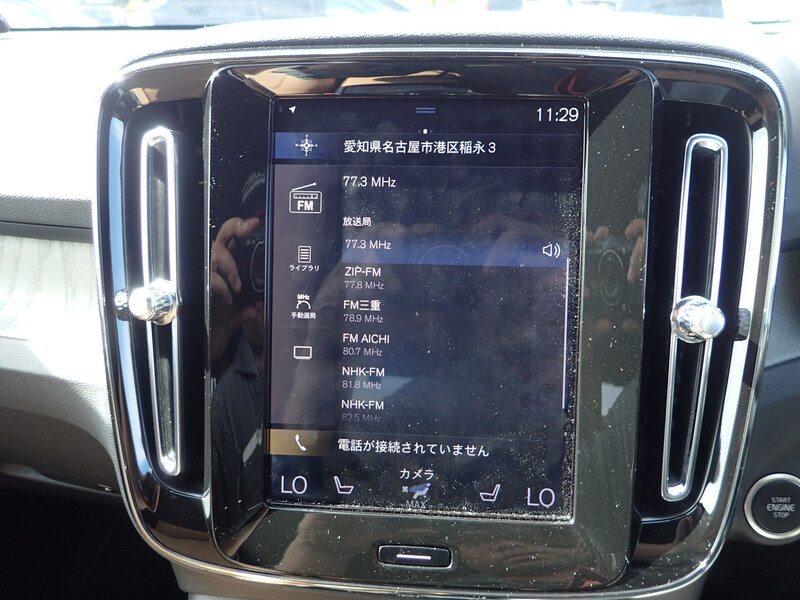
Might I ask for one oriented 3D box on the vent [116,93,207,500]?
[{"bbox_3d":[-0.111,0.000,0.263,0.045,0.185,0.028,1,2,3],"label":"vent"}]

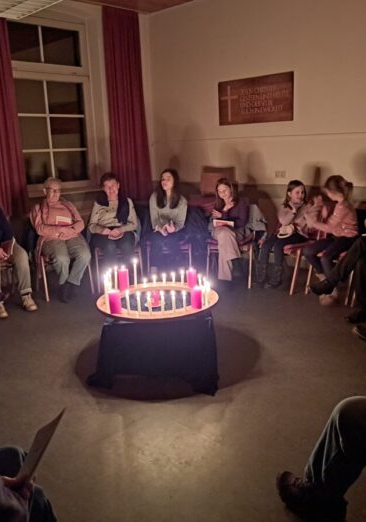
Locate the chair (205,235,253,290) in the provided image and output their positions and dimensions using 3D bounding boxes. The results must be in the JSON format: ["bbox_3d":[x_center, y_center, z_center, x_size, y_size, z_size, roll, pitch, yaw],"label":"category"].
[{"bbox_3d":[0.531,-0.187,4.992,0.477,0.832,0.528,2,14,19],"label":"chair"}]

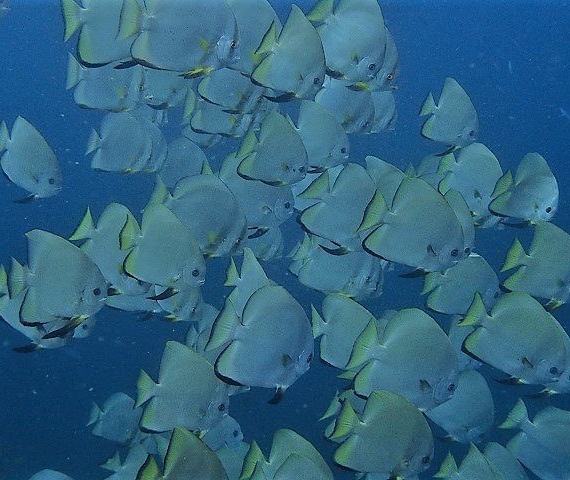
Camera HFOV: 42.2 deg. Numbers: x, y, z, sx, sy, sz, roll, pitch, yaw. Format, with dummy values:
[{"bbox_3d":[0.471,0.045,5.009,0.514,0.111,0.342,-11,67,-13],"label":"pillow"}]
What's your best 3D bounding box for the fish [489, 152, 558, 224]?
[{"bbox_3d":[1.106,-0.232,3.400,0.335,0.325,0.065,24,8,18],"label":"fish"}]

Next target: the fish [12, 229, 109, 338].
[{"bbox_3d":[-0.793,0.149,2.600,0.345,0.355,0.075,8,-3,-3],"label":"fish"}]

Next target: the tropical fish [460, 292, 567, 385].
[{"bbox_3d":[0.735,0.316,2.400,0.345,0.285,0.075,28,-3,-12],"label":"tropical fish"}]

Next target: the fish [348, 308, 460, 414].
[{"bbox_3d":[0.401,0.394,2.400,0.370,0.335,0.067,24,-2,-4],"label":"fish"}]

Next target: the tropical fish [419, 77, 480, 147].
[{"bbox_3d":[0.929,-0.687,4.150,0.400,0.410,0.065,19,-3,-13],"label":"tropical fish"}]

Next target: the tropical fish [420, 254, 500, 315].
[{"bbox_3d":[0.736,0.186,3.100,0.345,0.270,0.070,15,-3,-22],"label":"tropical fish"}]

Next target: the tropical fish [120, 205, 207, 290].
[{"bbox_3d":[-0.497,0.052,3.050,0.400,0.380,0.065,19,-6,-21],"label":"tropical fish"}]

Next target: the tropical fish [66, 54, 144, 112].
[{"bbox_3d":[-0.716,-0.647,3.000,0.355,0.280,0.070,7,-3,-22],"label":"tropical fish"}]

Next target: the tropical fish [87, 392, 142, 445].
[{"bbox_3d":[-0.963,1.020,4.200,0.330,0.280,0.070,20,-3,-20],"label":"tropical fish"}]

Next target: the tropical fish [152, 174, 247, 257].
[{"bbox_3d":[-0.311,-0.083,2.600,0.350,0.285,0.075,25,-3,-28],"label":"tropical fish"}]

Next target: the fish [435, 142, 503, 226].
[{"bbox_3d":[1.002,-0.334,3.950,0.400,0.380,0.065,22,-7,-19],"label":"fish"}]

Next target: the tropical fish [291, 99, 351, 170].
[{"bbox_3d":[0.119,-0.444,3.200,0.330,0.285,0.070,18,-3,-20],"label":"tropical fish"}]

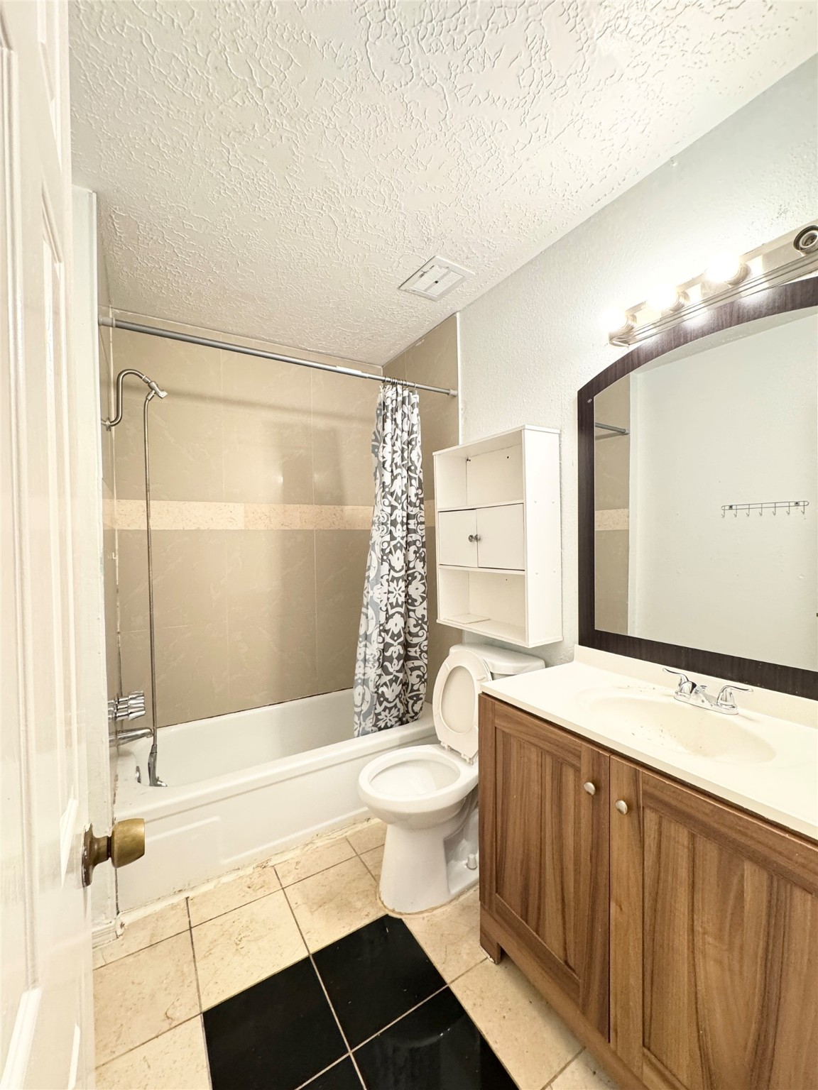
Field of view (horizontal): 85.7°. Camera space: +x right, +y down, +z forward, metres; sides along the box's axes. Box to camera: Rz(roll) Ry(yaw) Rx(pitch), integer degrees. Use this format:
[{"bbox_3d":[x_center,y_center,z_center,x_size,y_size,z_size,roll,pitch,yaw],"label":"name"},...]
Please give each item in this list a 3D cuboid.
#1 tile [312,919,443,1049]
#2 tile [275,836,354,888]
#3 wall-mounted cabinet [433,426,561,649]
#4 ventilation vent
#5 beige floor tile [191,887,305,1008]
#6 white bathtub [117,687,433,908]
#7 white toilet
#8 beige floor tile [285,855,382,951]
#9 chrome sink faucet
[{"bbox_3d":[-0.097,1.304,1.348,0.309,0.010,0.309,-2,2,-31],"label":"tile"},{"bbox_3d":[-0.380,1.298,1.810,0.309,0.010,0.142,-2,2,-31],"label":"tile"},{"bbox_3d":[0.361,-0.034,1.922,0.186,0.817,0.593,-2,2,-31],"label":"wall-mounted cabinet"},{"bbox_3d":[0.116,-1.167,1.940,0.211,0.019,0.265,-2,2,-31],"label":"ventilation vent"},{"bbox_3d":[-0.527,1.310,1.452,0.309,0.010,0.309,-2,2,-31],"label":"beige floor tile"},{"bbox_3d":[-0.589,1.109,2.274,1.502,0.354,0.757,-2,2,-31],"label":"white bathtub"},{"bbox_3d":[0.144,0.875,1.787,0.723,0.820,0.432,-2,2,-31],"label":"white toilet"},{"bbox_3d":[-0.261,1.301,1.615,0.309,0.010,0.309,-2,2,-31],"label":"beige floor tile"},{"bbox_3d":[0.785,0.407,1.205,0.128,0.075,0.225,-2,2,-31],"label":"chrome sink faucet"}]

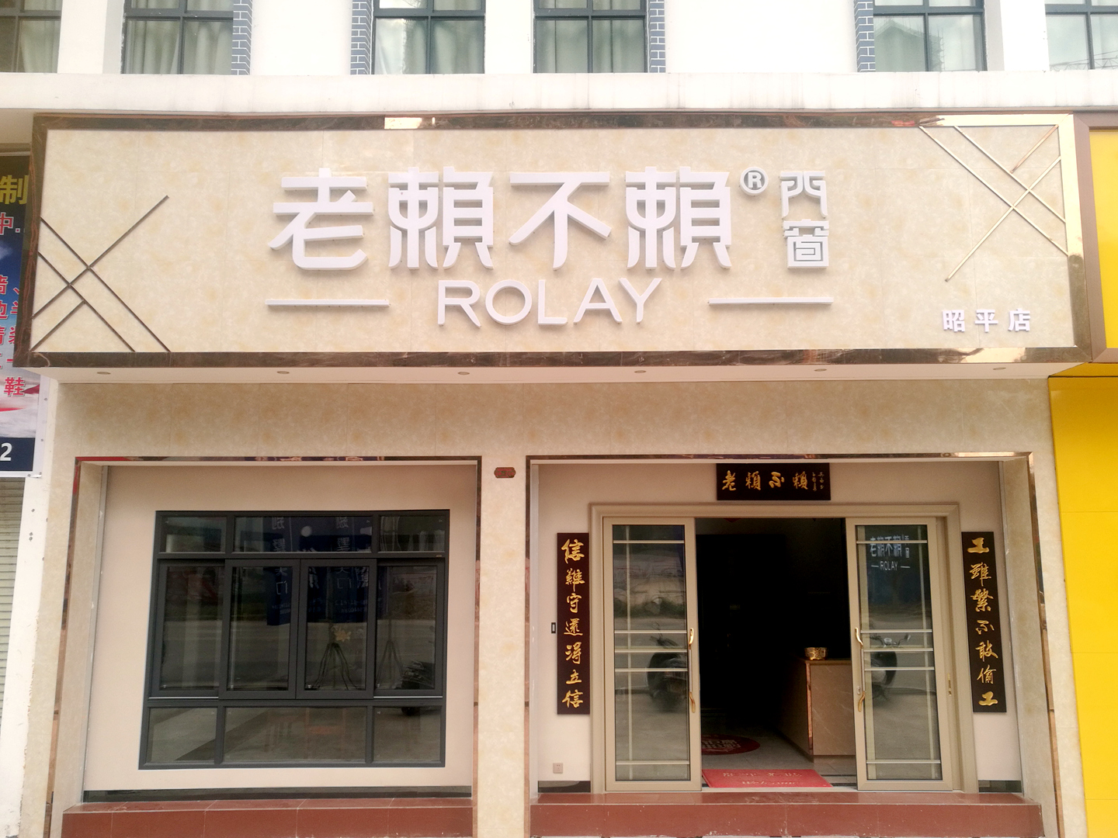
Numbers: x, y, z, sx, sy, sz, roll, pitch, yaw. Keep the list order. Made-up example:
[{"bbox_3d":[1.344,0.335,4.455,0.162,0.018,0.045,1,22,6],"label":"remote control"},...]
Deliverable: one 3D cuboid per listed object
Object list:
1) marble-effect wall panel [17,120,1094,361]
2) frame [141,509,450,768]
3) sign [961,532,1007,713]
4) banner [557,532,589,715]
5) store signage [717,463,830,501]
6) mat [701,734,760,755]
[{"bbox_3d":[-0.058,-1.551,7.736,8.751,1.969,0.100,0,-9,0],"label":"marble-effect wall panel"},{"bbox_3d":[-2.442,2.039,8.477,2.800,2.352,0.100,0,-9,0],"label":"frame"},{"bbox_3d":[3.959,1.886,8.437,0.303,1.644,0.030,0,-9,0],"label":"sign"},{"bbox_3d":[0.137,1.903,8.445,0.297,1.652,0.030,0,-9,0],"label":"banner"},{"bbox_3d":[2.048,0.603,8.636,1.077,0.351,0.030,0,-9,0],"label":"store signage"},{"bbox_3d":[1.683,3.722,10.378,1.210,0.010,1.210,0,-9,0],"label":"mat"}]

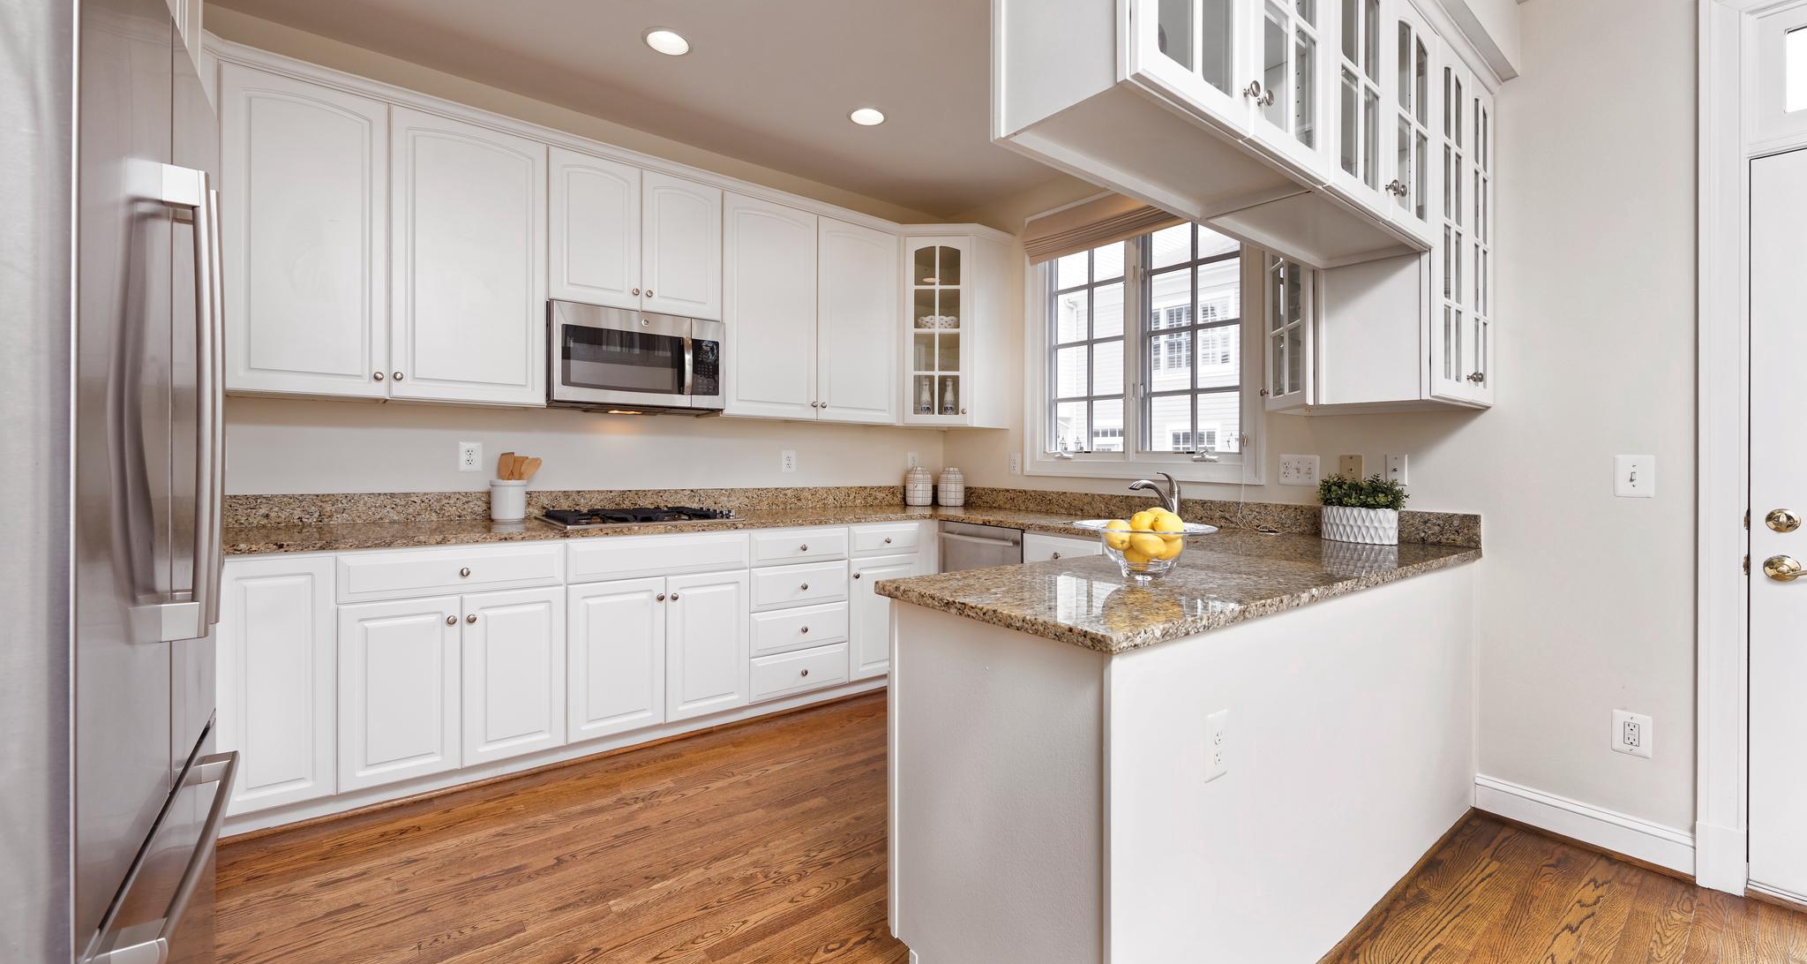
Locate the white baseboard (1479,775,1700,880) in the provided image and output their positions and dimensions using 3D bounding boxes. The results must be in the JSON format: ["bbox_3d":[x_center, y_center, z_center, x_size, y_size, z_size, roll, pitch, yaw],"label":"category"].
[{"bbox_3d":[2.127,1.067,2.224,0.018,0.130,0.510,0,1,-38],"label":"white baseboard"}]

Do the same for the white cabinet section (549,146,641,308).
[{"bbox_3d":[-1.415,-1.072,3.135,0.382,0.617,0.330,0,1,-38],"label":"white cabinet section"}]

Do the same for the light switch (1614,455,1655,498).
[{"bbox_3d":[2.262,-0.017,2.176,0.018,0.127,0.085,0,1,-39],"label":"light switch"}]

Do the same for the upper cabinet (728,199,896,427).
[{"bbox_3d":[-0.530,-0.854,3.770,1.060,1.070,0.330,0,1,-38],"label":"upper cabinet"}]

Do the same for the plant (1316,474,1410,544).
[{"bbox_3d":[1.744,0.095,2.686,0.140,0.249,0.265,0,1,-39],"label":"plant"}]

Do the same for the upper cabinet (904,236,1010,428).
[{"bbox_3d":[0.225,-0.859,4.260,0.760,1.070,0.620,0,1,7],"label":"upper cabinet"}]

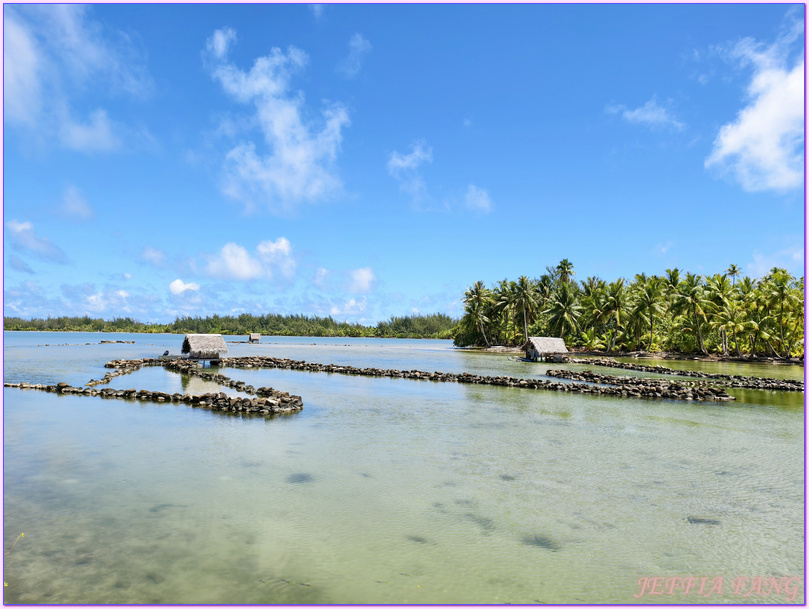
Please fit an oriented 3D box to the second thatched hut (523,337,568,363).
[{"bbox_3d":[12.528,4.053,48.235,3.170,2.200,2.750,1,-3,-15],"label":"second thatched hut"}]

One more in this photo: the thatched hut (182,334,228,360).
[{"bbox_3d":[-15.040,3.237,40.689,2.650,1.920,2.400,3,-4,-38],"label":"thatched hut"}]

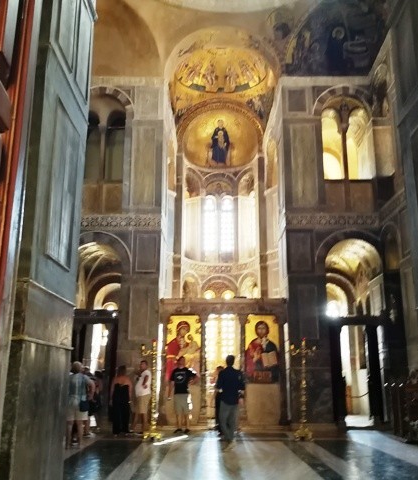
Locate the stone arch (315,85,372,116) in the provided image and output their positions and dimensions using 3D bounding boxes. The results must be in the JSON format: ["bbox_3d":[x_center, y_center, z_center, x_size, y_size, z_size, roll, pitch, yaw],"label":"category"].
[{"bbox_3d":[3.907,-3.973,14.712,1.749,1.059,0.500,0,-14,1],"label":"stone arch"}]

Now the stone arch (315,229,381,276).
[{"bbox_3d":[3.741,0.388,13.626,1.764,1.318,0.500,0,-14,1],"label":"stone arch"}]

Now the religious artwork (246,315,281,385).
[{"bbox_3d":[1.371,2.799,12.832,0.870,1.698,0.080,0,-14,1],"label":"religious artwork"}]

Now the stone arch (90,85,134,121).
[{"bbox_3d":[-2.945,-3.947,14.772,1.531,1.160,0.500,0,-14,1],"label":"stone arch"}]

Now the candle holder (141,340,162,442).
[{"bbox_3d":[-1.238,3.366,11.246,0.570,2.140,0.500,0,-14,1],"label":"candle holder"}]

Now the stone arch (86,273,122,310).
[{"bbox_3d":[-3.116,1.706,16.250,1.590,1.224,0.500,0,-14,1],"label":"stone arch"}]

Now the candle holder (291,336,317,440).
[{"bbox_3d":[2.149,3.367,11.325,0.600,2.201,0.500,0,-14,1],"label":"candle holder"}]

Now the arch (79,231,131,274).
[{"bbox_3d":[-2.873,0.391,13.690,1.606,1.214,0.500,0,-14,1],"label":"arch"}]

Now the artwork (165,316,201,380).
[{"bbox_3d":[-0.637,2.800,12.851,0.906,1.693,0.080,0,-14,1],"label":"artwork"}]

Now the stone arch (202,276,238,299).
[{"bbox_3d":[0.416,1.831,19.405,1.406,0.931,0.350,0,-14,1],"label":"stone arch"}]

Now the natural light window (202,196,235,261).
[{"bbox_3d":[0.378,-0.516,19.940,1.349,2.657,0.250,0,-14,1],"label":"natural light window"}]

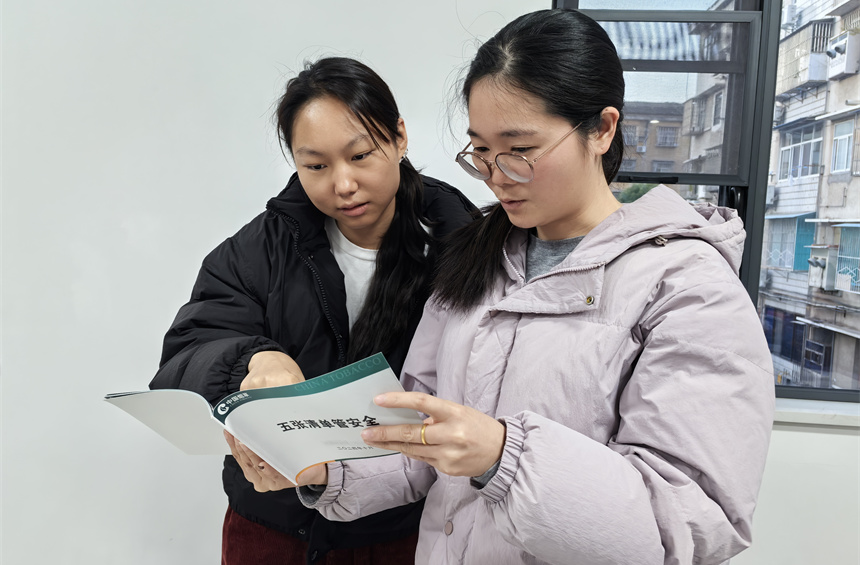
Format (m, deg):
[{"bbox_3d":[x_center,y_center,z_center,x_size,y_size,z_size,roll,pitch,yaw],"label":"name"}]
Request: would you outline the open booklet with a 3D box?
[{"bbox_3d":[-0.187,0.171,0.747,0.380,0.060,0.155,-10,-47,25],"label":"open booklet"}]

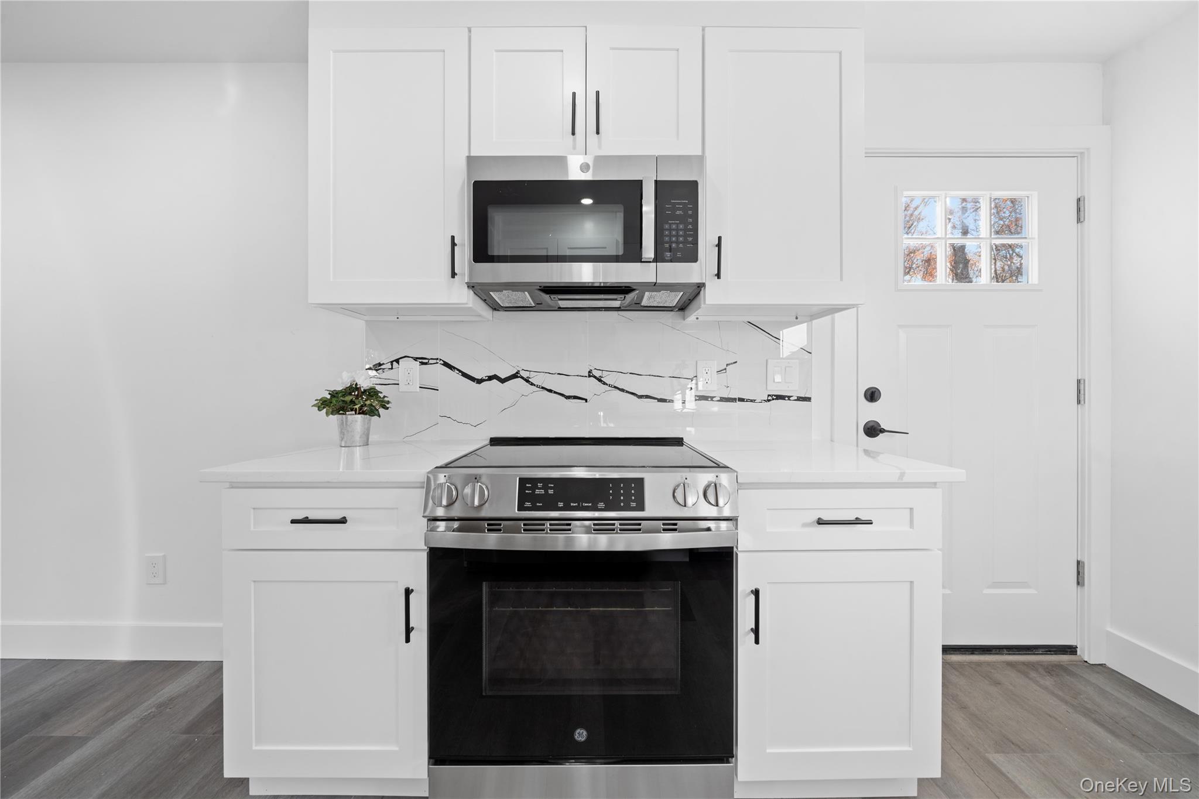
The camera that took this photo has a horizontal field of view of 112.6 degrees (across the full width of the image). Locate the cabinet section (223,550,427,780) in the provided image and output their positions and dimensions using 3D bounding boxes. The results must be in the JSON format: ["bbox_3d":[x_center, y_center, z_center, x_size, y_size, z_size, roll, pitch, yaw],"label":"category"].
[{"bbox_3d":[-0.693,0.671,1.018,0.513,0.578,0.022,0,1,0],"label":"cabinet section"}]

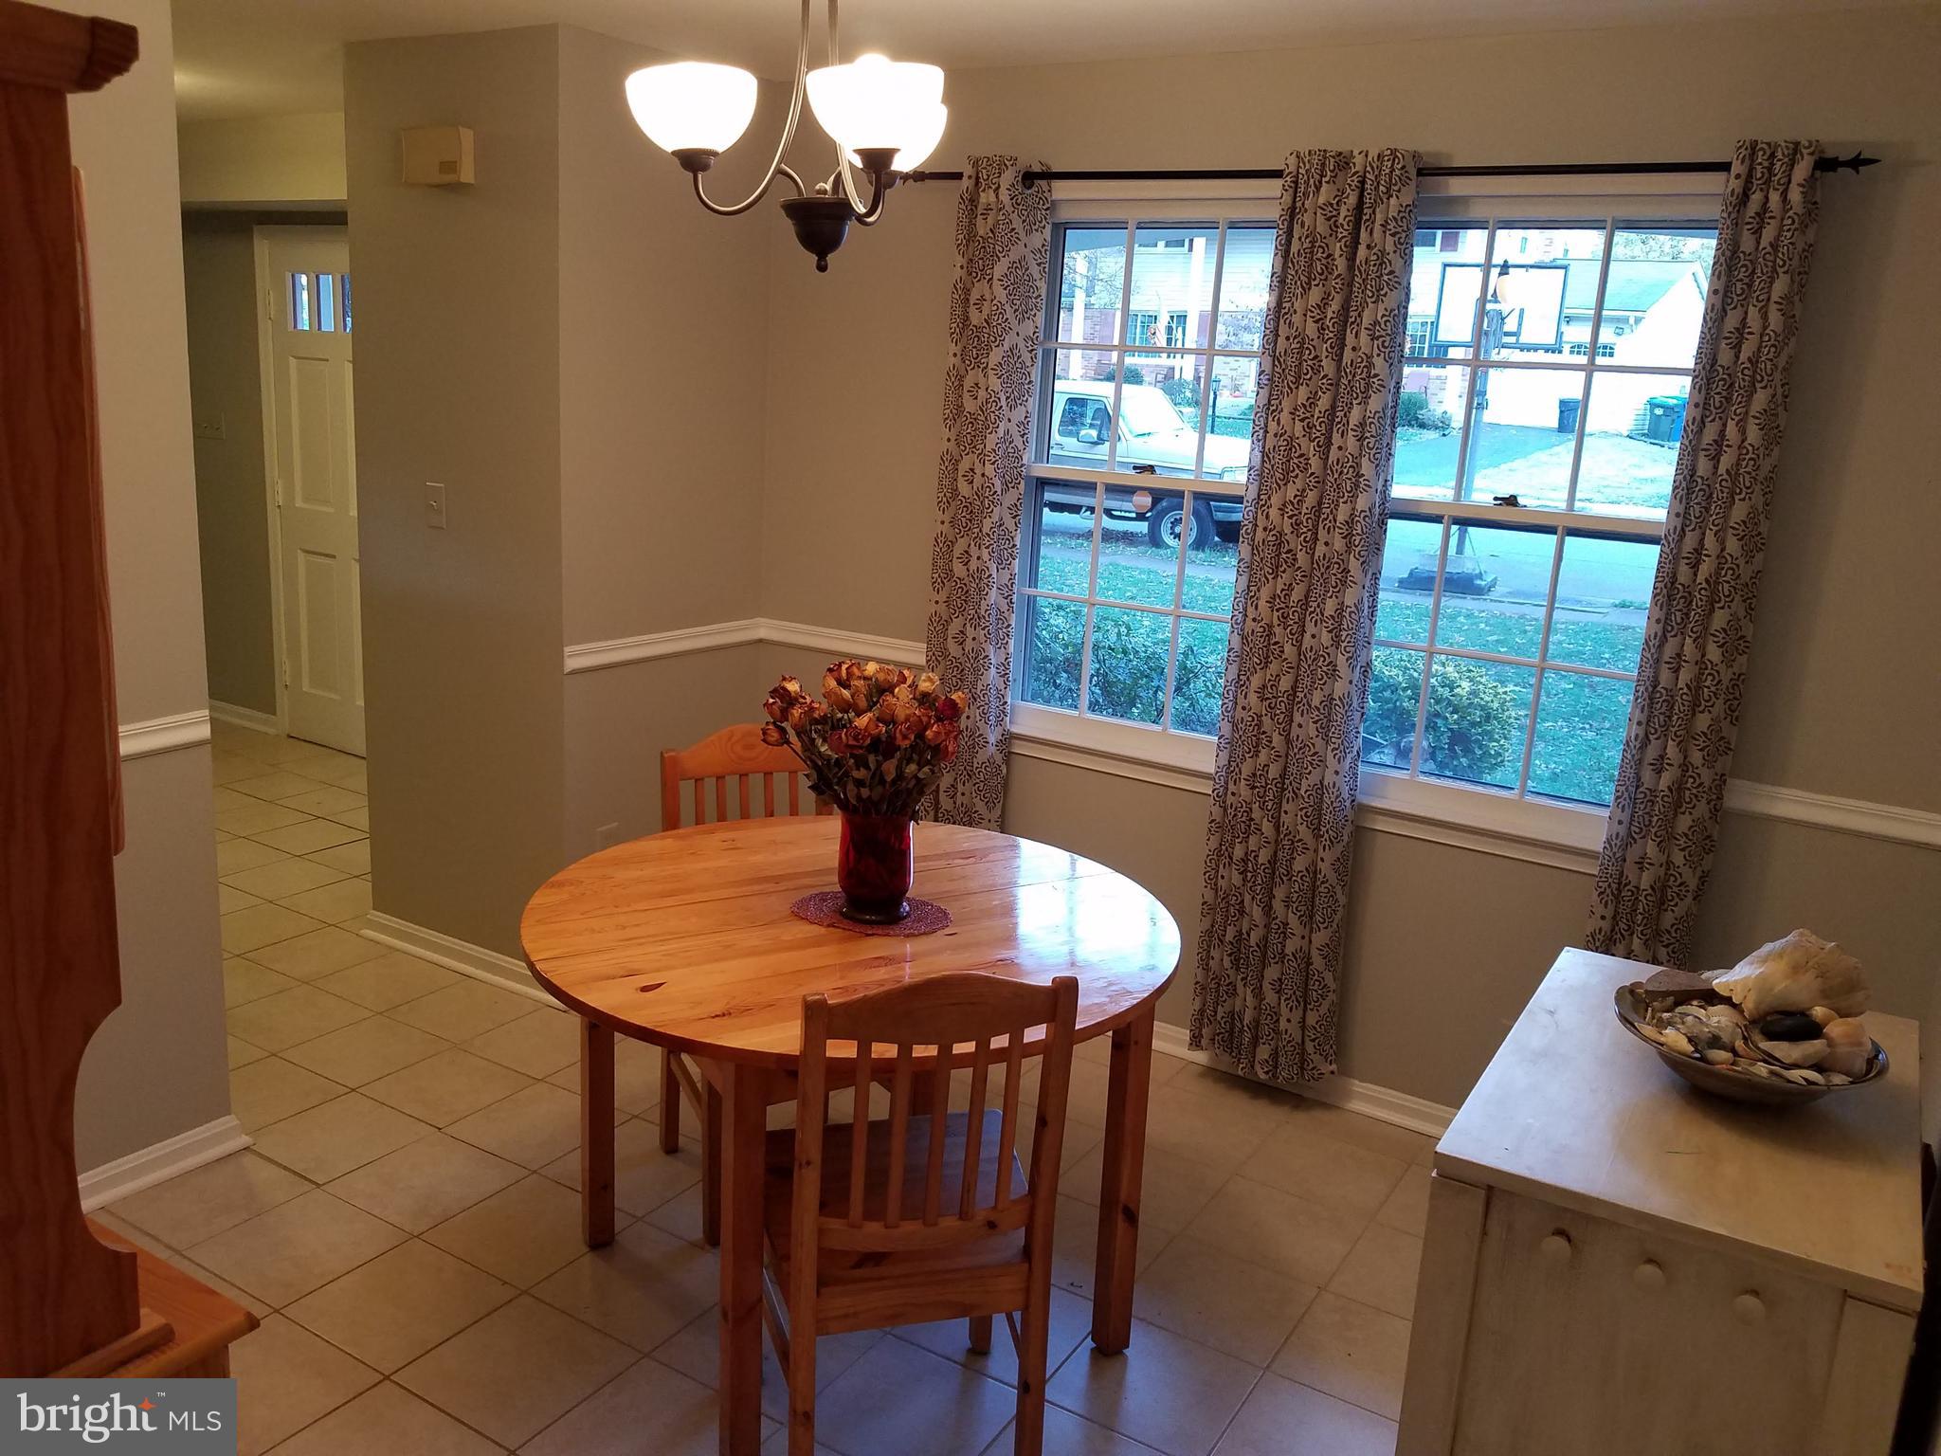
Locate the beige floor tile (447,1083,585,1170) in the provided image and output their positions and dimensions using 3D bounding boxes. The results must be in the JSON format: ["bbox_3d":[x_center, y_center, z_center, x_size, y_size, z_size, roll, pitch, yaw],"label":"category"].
[{"bbox_3d":[-0.964,0.890,3.253,0.300,0.012,0.300,11,15,30],"label":"beige floor tile"}]

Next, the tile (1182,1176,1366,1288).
[{"bbox_3d":[0.664,1.085,3.146,0.295,0.010,0.295,12,15,29],"label":"tile"}]

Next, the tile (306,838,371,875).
[{"bbox_3d":[-2.074,0.445,4.996,0.299,0.010,0.299,12,15,29],"label":"tile"}]

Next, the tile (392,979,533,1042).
[{"bbox_3d":[-1.320,0.744,3.798,0.300,0.012,0.300,11,15,30],"label":"tile"}]

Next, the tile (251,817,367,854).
[{"bbox_3d":[-2.303,0.392,5.082,0.298,0.015,0.298,11,15,29],"label":"tile"}]

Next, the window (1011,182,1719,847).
[{"bbox_3d":[0.811,-0.536,3.398,1.690,1.420,0.100,11,15,30],"label":"window"}]

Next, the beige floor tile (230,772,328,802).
[{"bbox_3d":[-2.693,0.236,5.693,0.299,0.010,0.299,12,15,29],"label":"beige floor tile"}]

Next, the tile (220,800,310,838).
[{"bbox_3d":[-2.559,0.340,5.229,0.298,0.015,0.298,11,15,29],"label":"tile"}]

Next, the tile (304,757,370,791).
[{"bbox_3d":[-2.511,0.192,5.873,0.298,0.015,0.298,11,15,29],"label":"tile"}]

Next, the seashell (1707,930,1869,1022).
[{"bbox_3d":[1.103,0.334,1.965,0.200,0.105,0.135,4,13,-1],"label":"seashell"}]

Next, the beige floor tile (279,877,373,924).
[{"bbox_3d":[-1.946,0.544,4.535,0.298,0.015,0.298,11,15,29],"label":"beige floor tile"}]

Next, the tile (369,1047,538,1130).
[{"bbox_3d":[-1.247,0.859,3.486,0.295,0.010,0.295,12,15,29],"label":"tile"}]

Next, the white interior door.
[{"bbox_3d":[-2.530,-0.894,5.980,0.920,2.050,0.050,11,15,30],"label":"white interior door"}]

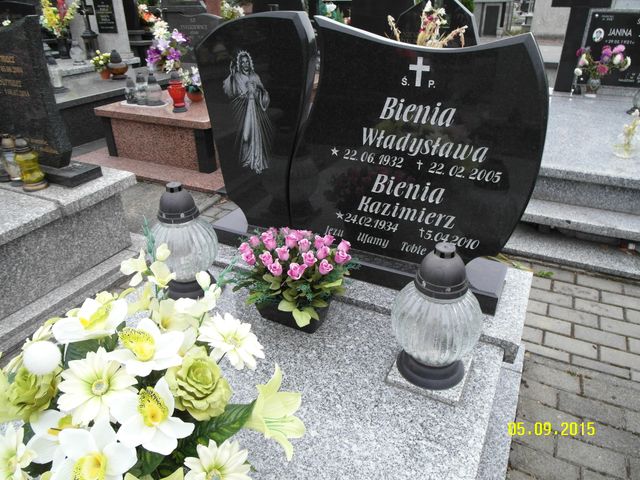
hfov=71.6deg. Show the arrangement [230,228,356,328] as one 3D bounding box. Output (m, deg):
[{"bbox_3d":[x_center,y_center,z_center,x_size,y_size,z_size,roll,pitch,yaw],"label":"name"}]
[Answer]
[{"bbox_3d":[-0.084,0.105,1.368,0.380,0.260,0.320,13,32,24],"label":"arrangement"}]

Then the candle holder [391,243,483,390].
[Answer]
[{"bbox_3d":[0.291,0.175,1.102,0.225,0.362,0.225,13,32,24],"label":"candle holder"}]

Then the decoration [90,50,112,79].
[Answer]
[{"bbox_3d":[-2.410,-1.932,4.929,0.200,0.280,0.190,13,32,24],"label":"decoration"}]

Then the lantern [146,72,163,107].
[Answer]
[{"bbox_3d":[-1.396,-1.267,3.724,0.130,0.260,0.130,13,32,24],"label":"lantern"}]

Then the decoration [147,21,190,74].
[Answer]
[{"bbox_3d":[-1.815,-2.313,5.310,0.450,0.560,0.360,13,32,24],"label":"decoration"}]

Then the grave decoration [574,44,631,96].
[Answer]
[{"bbox_3d":[2.264,-1.364,3.595,0.360,0.380,0.270,13,32,24],"label":"grave decoration"}]

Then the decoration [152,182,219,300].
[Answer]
[{"bbox_3d":[-0.449,-0.005,1.453,0.222,0.365,0.222,13,32,24],"label":"decoration"}]

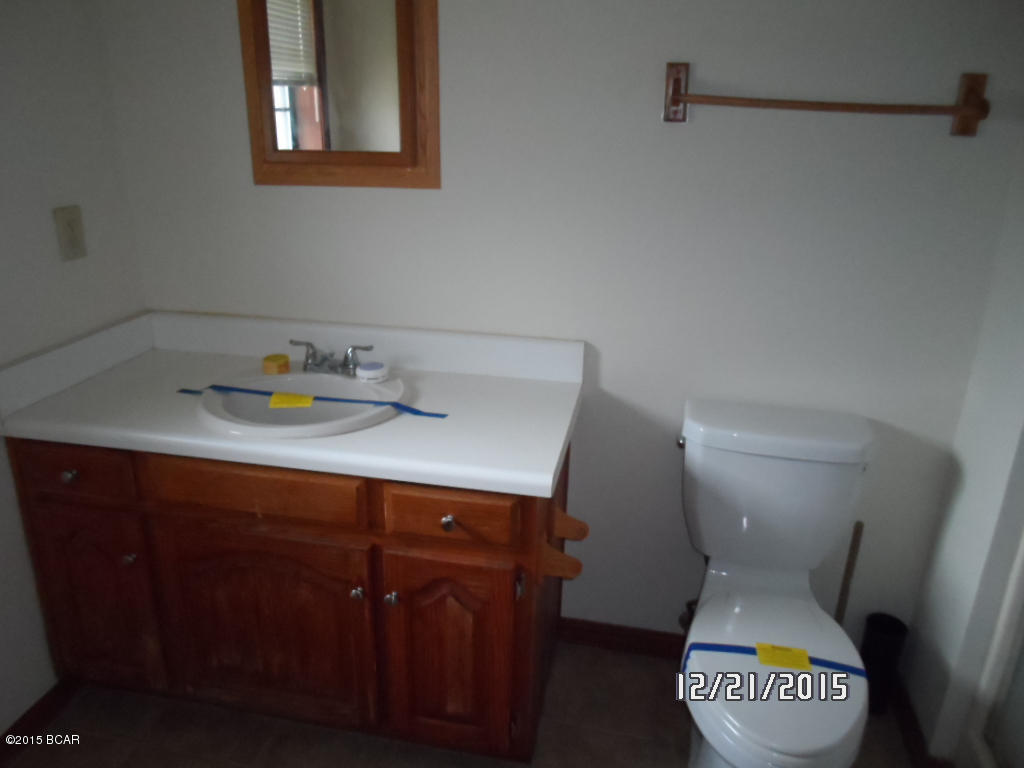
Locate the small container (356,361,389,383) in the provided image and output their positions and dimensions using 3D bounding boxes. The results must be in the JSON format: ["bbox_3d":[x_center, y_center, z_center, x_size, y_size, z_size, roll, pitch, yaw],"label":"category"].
[{"bbox_3d":[-0.351,-0.029,1.865,0.076,0.031,0.076,5,19,10],"label":"small container"}]

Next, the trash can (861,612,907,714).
[{"bbox_3d":[0.952,0.729,1.920,0.093,0.246,0.093,5,19,10],"label":"trash can"}]

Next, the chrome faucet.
[{"bbox_3d":[-0.471,-0.056,1.876,0.236,0.085,0.130,5,19,10],"label":"chrome faucet"}]

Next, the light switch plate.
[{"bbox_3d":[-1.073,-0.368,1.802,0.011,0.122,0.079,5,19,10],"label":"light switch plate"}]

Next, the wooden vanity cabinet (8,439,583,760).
[{"bbox_3d":[-0.500,0.438,1.924,1.215,0.747,0.526,5,19,10],"label":"wooden vanity cabinet"}]

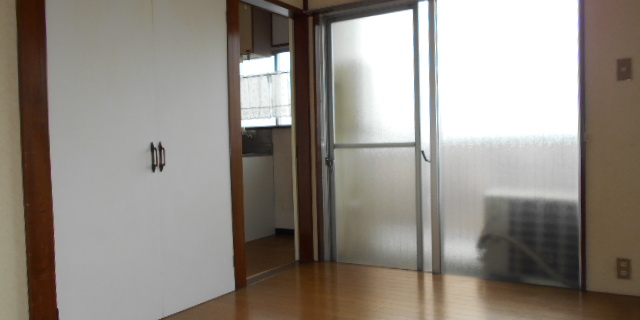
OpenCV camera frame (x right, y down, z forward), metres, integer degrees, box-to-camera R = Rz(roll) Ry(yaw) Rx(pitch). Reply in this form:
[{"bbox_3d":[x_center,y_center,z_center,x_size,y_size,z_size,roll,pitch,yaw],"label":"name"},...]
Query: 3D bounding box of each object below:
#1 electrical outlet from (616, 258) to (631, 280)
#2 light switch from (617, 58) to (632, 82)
[{"bbox_3d":[1.675,0.602,2.649,0.071,0.118,0.012,0,2,30],"label":"electrical outlet"},{"bbox_3d":[1.671,-0.495,2.637,0.070,0.120,0.012,0,2,31],"label":"light switch"}]

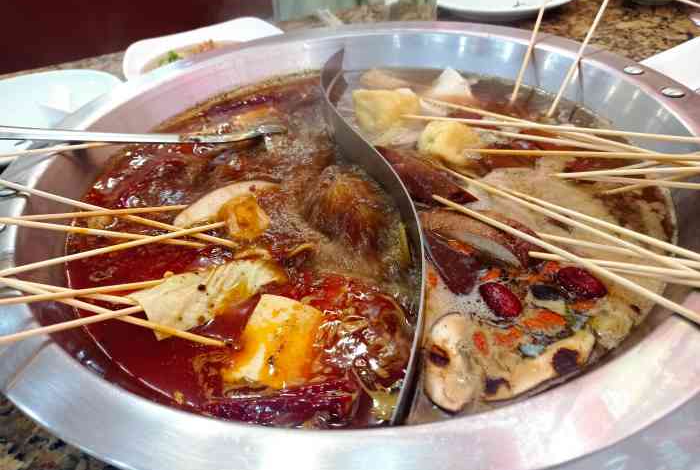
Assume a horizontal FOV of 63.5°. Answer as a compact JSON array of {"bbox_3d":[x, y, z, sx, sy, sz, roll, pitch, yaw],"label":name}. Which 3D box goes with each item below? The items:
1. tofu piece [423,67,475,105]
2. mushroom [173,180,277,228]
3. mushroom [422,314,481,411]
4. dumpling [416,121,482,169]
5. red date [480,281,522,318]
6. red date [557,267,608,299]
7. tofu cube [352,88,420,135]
[{"bbox_3d":[0.072,-0.105,0.412,0.037,0.028,0.029,-1,39,6],"label":"tofu piece"},{"bbox_3d":[-0.070,-0.017,0.318,0.061,0.020,0.032,-21,41,-18],"label":"mushroom"},{"bbox_3d":[0.041,0.051,0.225,0.024,0.017,0.046,-1,39,6],"label":"mushroom"},{"bbox_3d":[0.061,-0.056,0.347,0.034,0.031,0.040,-32,45,-29],"label":"dumpling"},{"bbox_3d":[0.065,0.028,0.246,0.014,0.013,0.022,-27,43,-24],"label":"red date"},{"bbox_3d":[0.102,0.021,0.249,0.023,0.013,0.015,28,49,35],"label":"red date"},{"bbox_3d":[0.024,-0.081,0.377,0.035,0.028,0.029,18,44,27],"label":"tofu cube"}]

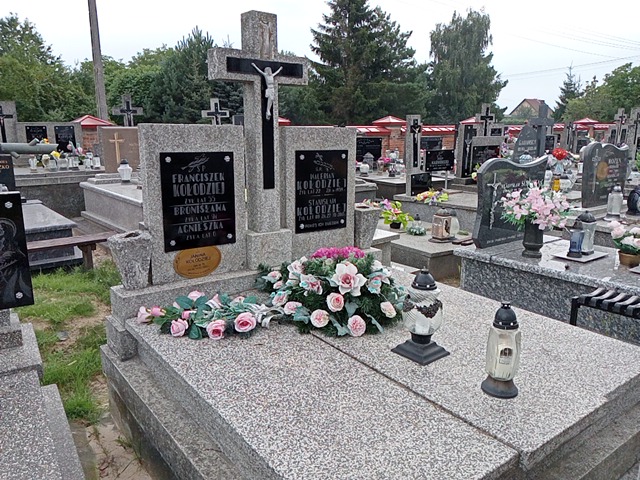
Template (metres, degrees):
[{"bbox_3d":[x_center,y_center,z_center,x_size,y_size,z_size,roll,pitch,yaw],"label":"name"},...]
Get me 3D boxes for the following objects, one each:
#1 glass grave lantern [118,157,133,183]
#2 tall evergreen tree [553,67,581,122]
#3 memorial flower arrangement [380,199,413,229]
[{"bbox_3d":[-2.823,-1.002,7.500,0.195,0.339,0.195,-4,14,-20],"label":"glass grave lantern"},{"bbox_3d":[19.630,-10.601,40.249,2.700,5.501,2.700,7,15,24],"label":"tall evergreen tree"},{"bbox_3d":[0.782,-0.267,5.285,0.320,0.295,0.300,-3,14,-14],"label":"memorial flower arrangement"}]

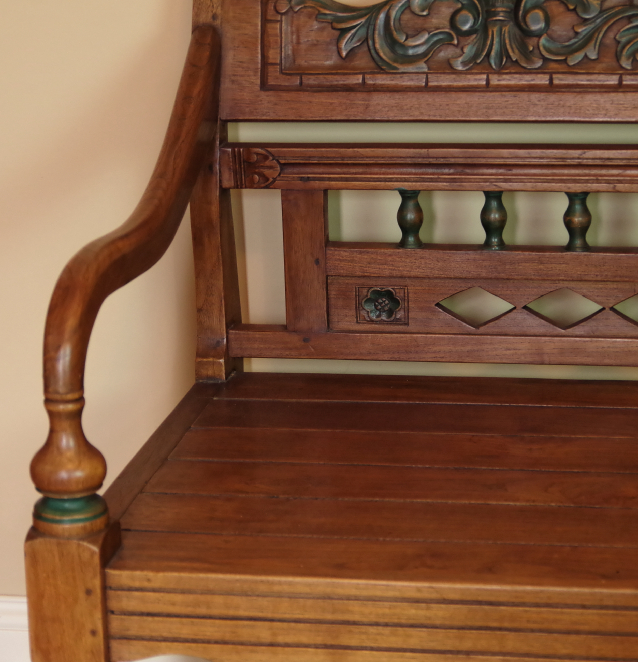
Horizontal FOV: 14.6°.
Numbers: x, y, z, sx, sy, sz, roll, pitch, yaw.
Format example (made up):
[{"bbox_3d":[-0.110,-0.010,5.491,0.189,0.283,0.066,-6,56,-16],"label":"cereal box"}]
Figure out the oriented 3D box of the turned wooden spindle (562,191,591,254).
[{"bbox_3d":[0.254,-0.110,2.449,0.027,0.060,0.027,1,15,10],"label":"turned wooden spindle"}]

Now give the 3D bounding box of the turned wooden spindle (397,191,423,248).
[{"bbox_3d":[0.091,-0.113,2.478,0.027,0.059,0.027,1,15,10],"label":"turned wooden spindle"}]

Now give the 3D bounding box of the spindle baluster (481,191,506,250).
[{"bbox_3d":[0.173,-0.111,2.463,0.027,0.060,0.027,1,15,10],"label":"spindle baluster"}]

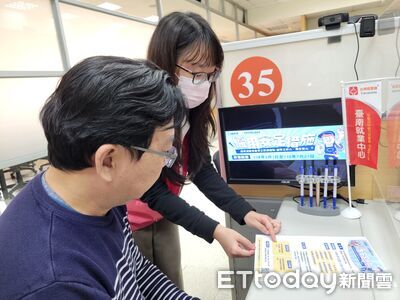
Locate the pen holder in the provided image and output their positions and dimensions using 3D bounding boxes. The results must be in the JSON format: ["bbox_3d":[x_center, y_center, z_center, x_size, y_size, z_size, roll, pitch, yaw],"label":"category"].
[{"bbox_3d":[0.388,0.151,0.983,0.135,0.110,0.070,-1,13,27],"label":"pen holder"}]

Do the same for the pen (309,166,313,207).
[{"bbox_3d":[0.368,0.122,0.991,0.011,0.141,0.011,0,13,23],"label":"pen"}]

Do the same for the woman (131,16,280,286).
[{"bbox_3d":[-0.018,0.307,0.930,0.530,1.380,0.460,-2,12,24],"label":"woman"}]

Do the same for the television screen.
[{"bbox_3d":[0.299,-0.020,1.064,0.442,0.290,0.050,-2,12,24],"label":"television screen"}]

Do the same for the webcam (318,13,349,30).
[{"bbox_3d":[0.436,-0.418,0.980,0.092,0.041,0.050,-1,13,26],"label":"webcam"}]

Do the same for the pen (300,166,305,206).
[{"bbox_3d":[0.342,0.123,1.004,0.011,0.141,0.011,0,13,23],"label":"pen"}]

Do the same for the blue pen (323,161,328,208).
[{"bbox_3d":[0.406,0.119,0.968,0.011,0.147,0.011,2,14,23],"label":"blue pen"}]

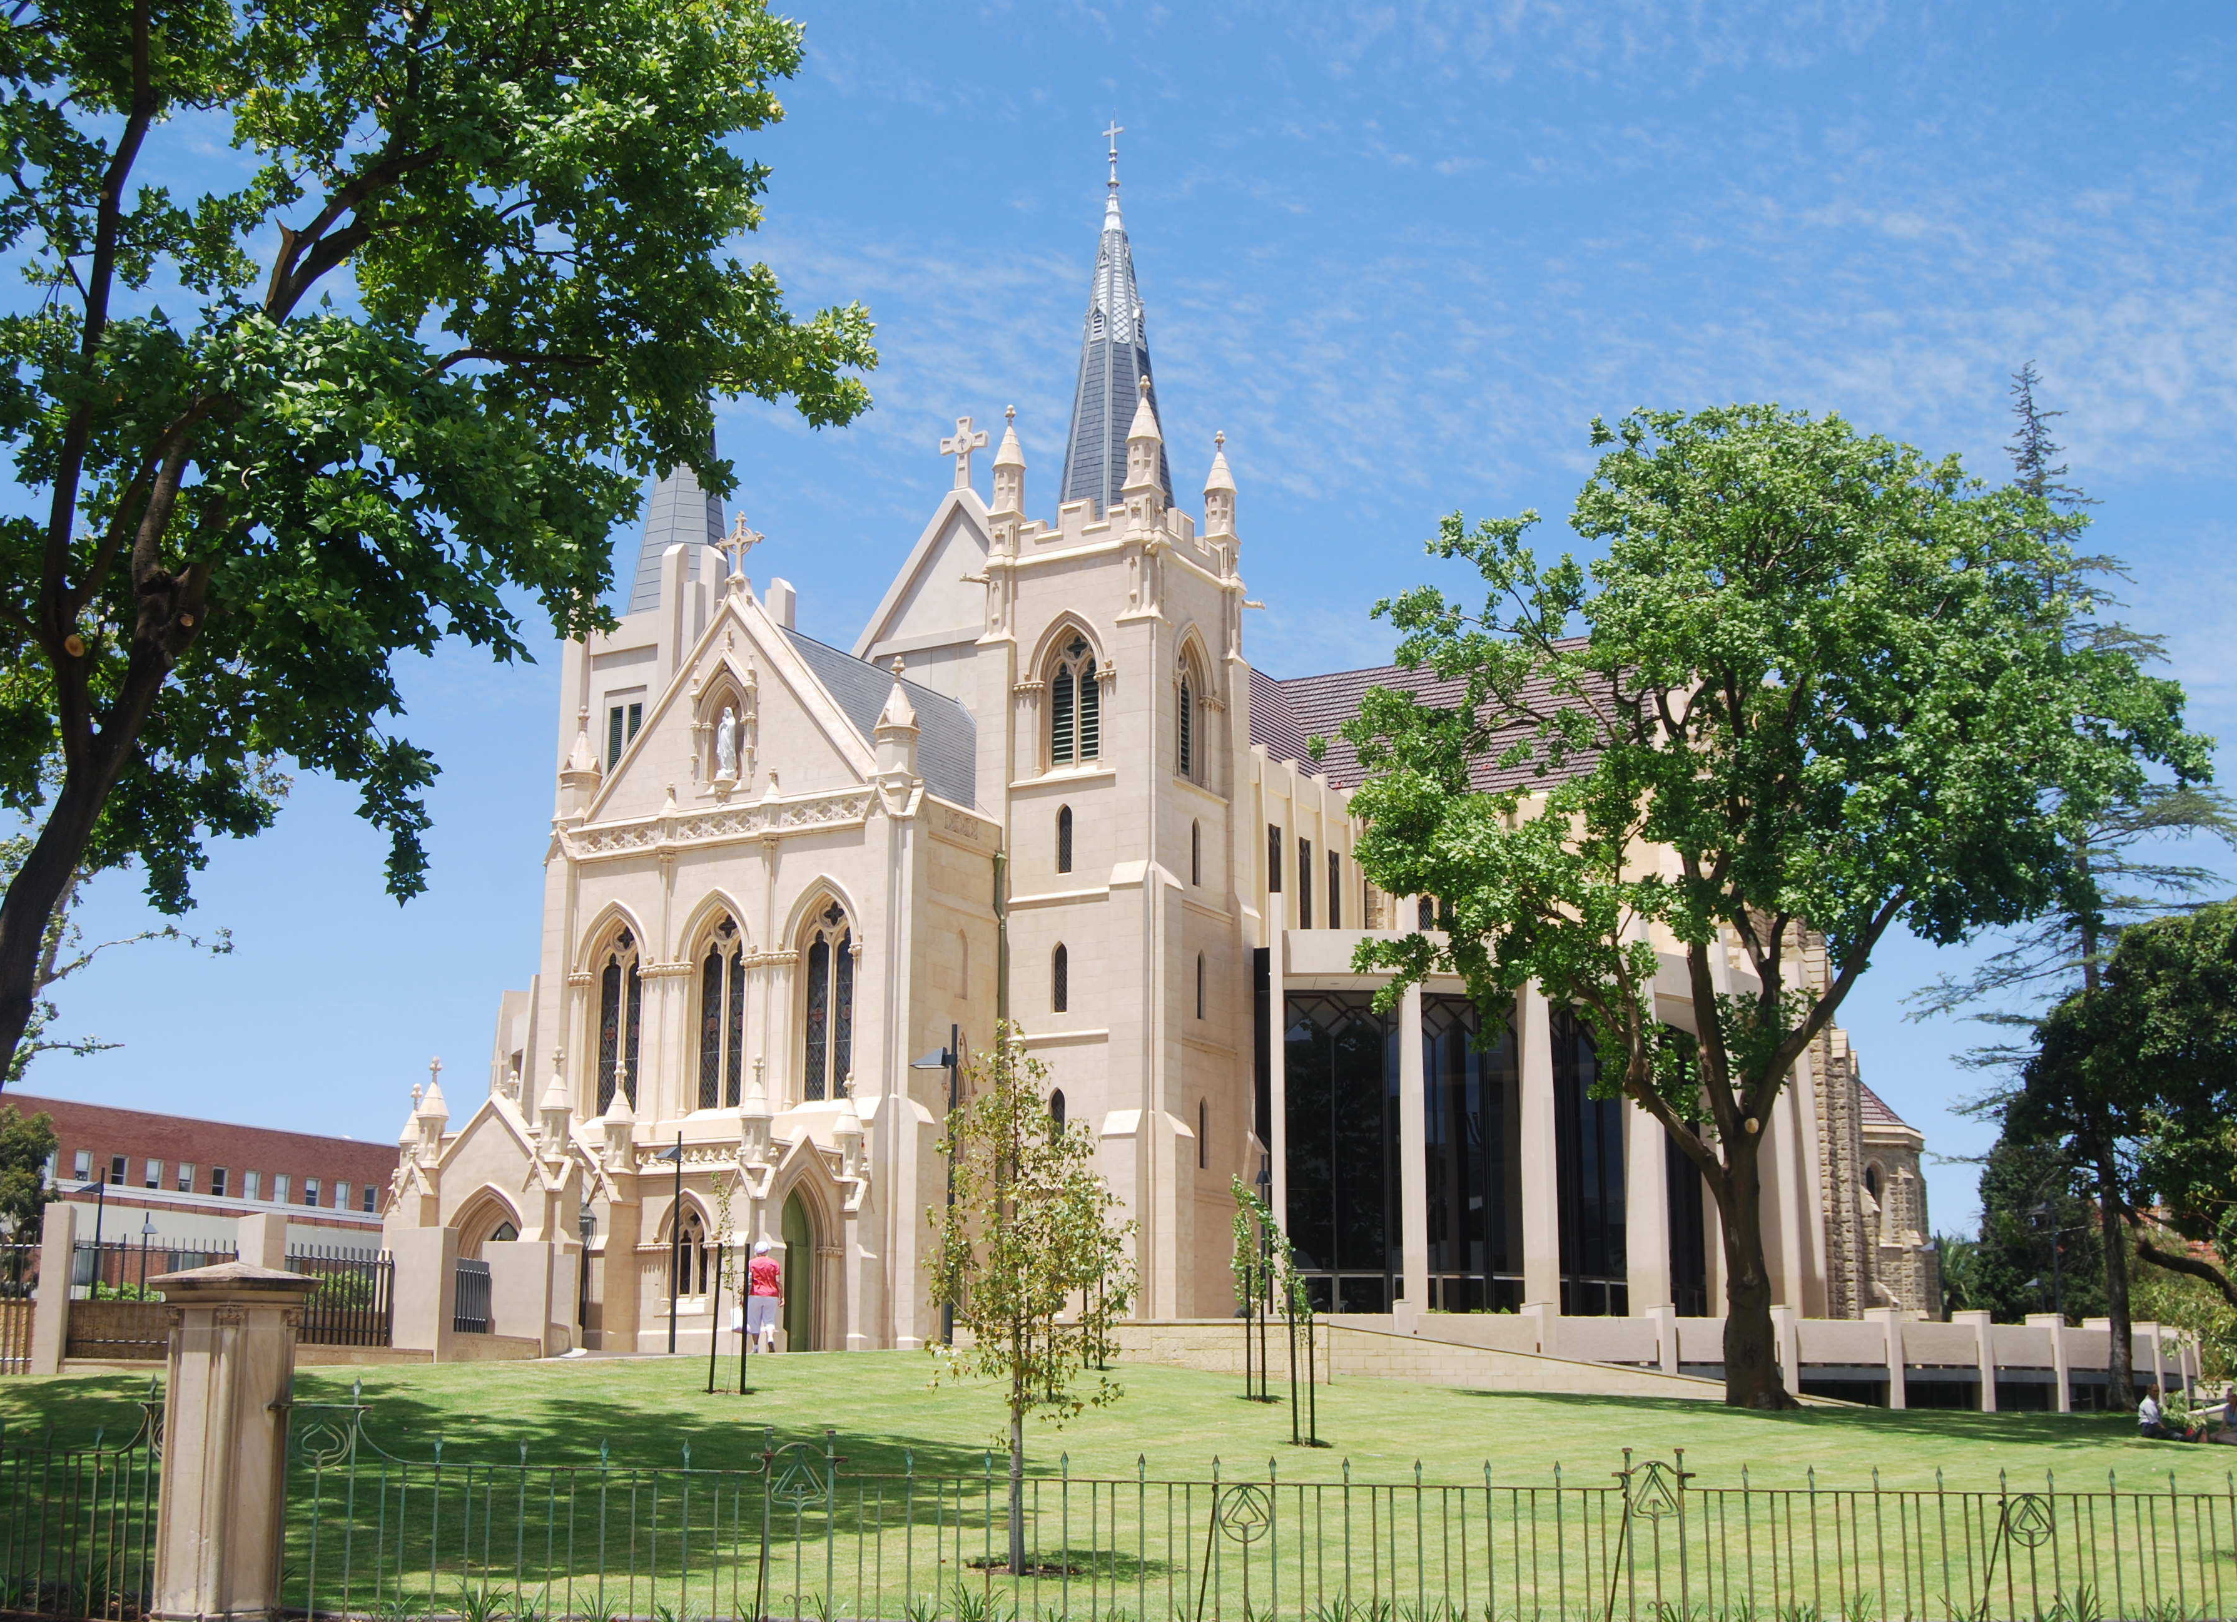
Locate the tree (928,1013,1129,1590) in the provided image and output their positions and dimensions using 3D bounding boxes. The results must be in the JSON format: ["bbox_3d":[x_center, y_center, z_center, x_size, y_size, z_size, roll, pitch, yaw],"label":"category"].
[{"bbox_3d":[-0.598,3.328,18.108,1.300,3.682,1.200,0,-13,0],"label":"tree"}]

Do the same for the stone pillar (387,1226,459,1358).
[{"bbox_3d":[-11.122,7.735,42.033,1.100,2.100,0.360,-6,-14,26],"label":"stone pillar"}]

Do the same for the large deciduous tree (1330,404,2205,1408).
[{"bbox_3d":[10.232,1.195,41.266,13.200,15.925,12.500,0,-13,0],"label":"large deciduous tree"}]

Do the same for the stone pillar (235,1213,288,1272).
[{"bbox_3d":[-12.711,7.073,38.751,0.360,2.267,1.100,10,-16,-37],"label":"stone pillar"}]

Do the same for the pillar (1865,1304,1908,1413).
[{"bbox_3d":[15.963,11.415,54.733,0.330,2.103,1.000,2,-13,-9],"label":"pillar"}]

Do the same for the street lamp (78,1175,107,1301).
[{"bbox_3d":[-20.538,9.159,52.446,0.600,4.023,0.200,0,-13,0],"label":"street lamp"}]

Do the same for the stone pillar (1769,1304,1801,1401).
[{"bbox_3d":[13.677,11.230,54.223,0.330,2.008,0.950,2,-13,-7],"label":"stone pillar"}]

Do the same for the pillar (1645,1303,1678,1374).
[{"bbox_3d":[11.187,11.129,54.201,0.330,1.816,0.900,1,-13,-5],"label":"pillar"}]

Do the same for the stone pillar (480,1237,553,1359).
[{"bbox_3d":[-10.192,8.265,44.517,1.130,1.956,0.360,-2,-13,8],"label":"stone pillar"}]

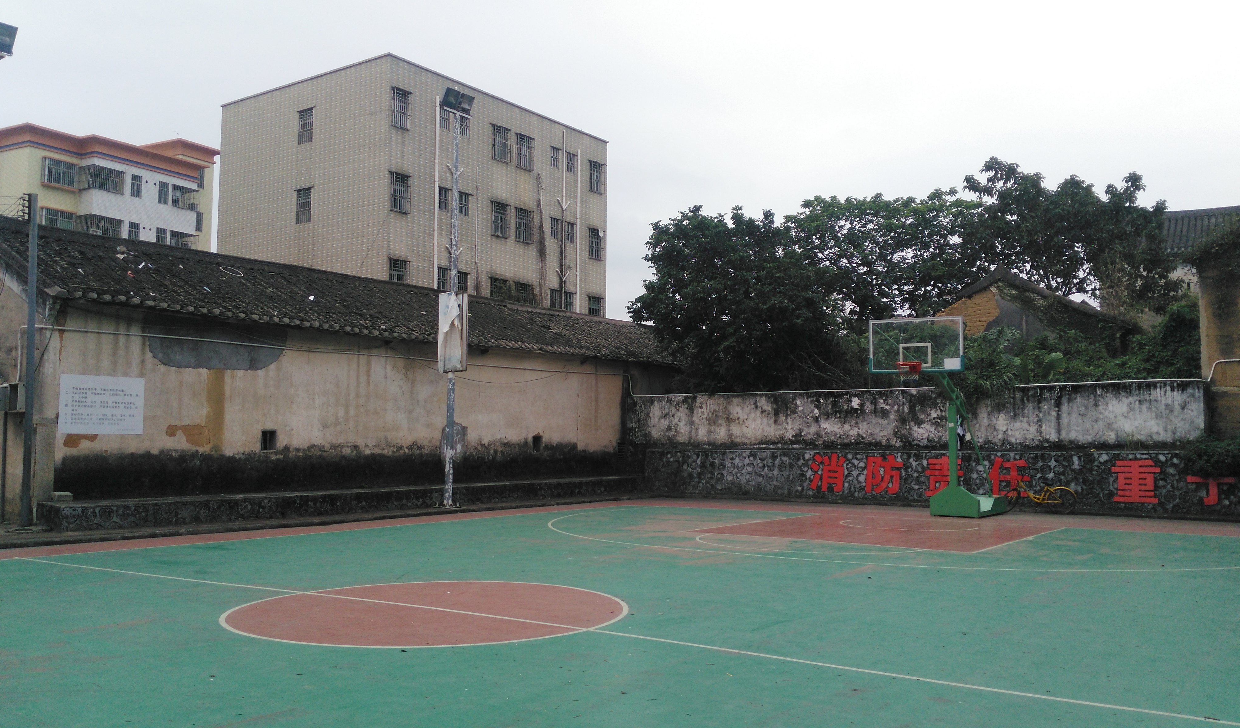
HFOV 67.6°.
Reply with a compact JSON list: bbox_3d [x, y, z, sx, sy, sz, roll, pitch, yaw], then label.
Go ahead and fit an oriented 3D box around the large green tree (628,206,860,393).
[{"bbox_3d":[3.650,-0.713,28.700,6.700,8.000,6.000,0,-4,0],"label":"large green tree"}]

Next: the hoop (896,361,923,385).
[{"bbox_3d":[5.518,0.164,17.650,0.470,0.450,0.580,-3,-5,35],"label":"hoop"}]

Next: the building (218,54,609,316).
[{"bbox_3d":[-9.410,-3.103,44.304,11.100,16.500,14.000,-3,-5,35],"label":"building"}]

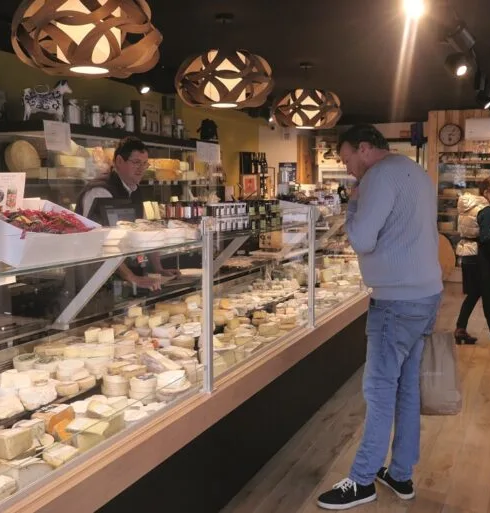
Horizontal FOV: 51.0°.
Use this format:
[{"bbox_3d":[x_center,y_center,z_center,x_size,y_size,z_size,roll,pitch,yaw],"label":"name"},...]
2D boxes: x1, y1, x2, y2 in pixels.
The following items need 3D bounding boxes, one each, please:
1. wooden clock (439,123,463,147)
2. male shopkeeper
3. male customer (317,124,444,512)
[{"bbox_3d":[2.966,-1.759,7.400,0.335,0.335,0.045,3,7,26],"label":"wooden clock"},{"bbox_3d":[-0.697,0.209,2.988,0.520,1.740,0.560,4,8,36],"label":"male shopkeeper"},{"bbox_3d":[0.646,0.281,2.363,0.520,1.740,0.520,3,8,28],"label":"male customer"}]

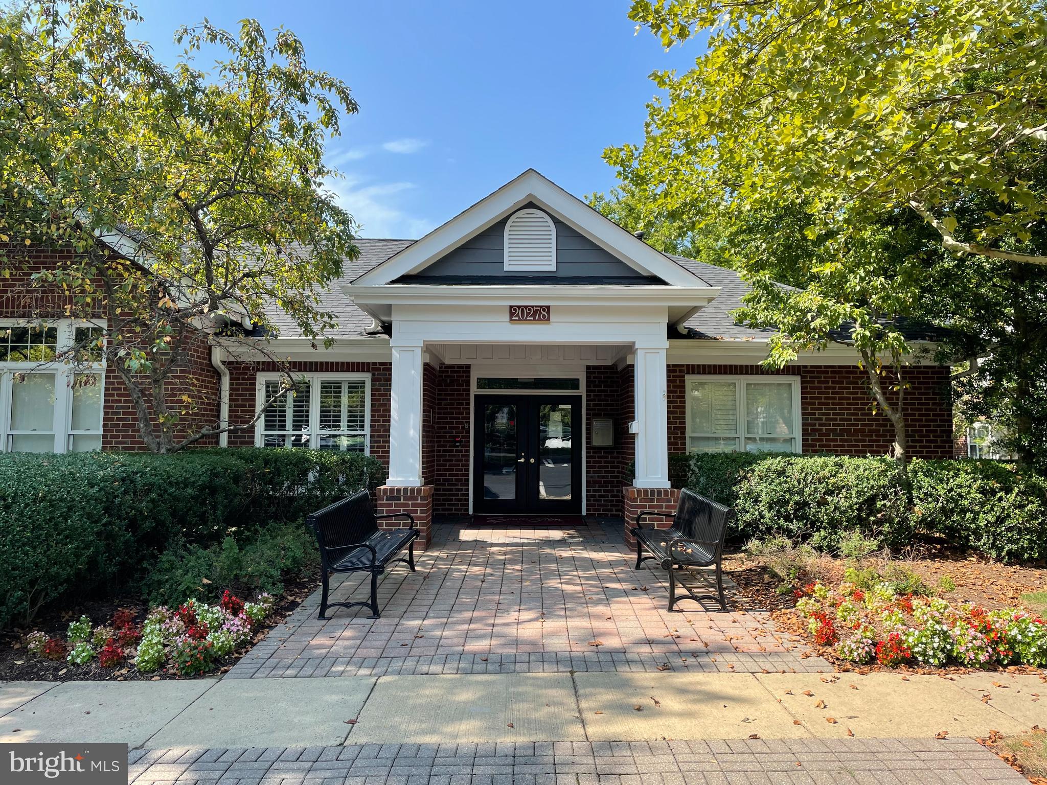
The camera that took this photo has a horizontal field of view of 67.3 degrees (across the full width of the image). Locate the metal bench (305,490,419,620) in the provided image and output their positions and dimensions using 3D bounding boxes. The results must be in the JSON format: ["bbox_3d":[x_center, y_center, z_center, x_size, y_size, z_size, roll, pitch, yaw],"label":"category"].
[{"bbox_3d":[-1.508,1.518,7.754,0.674,0.910,1.902,-1,-2,2],"label":"metal bench"}]

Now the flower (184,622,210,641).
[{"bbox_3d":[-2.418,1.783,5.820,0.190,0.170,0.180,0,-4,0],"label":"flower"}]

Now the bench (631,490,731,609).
[{"bbox_3d":[1.548,1.509,7.895,0.674,0.910,1.902,0,-2,0],"label":"bench"}]

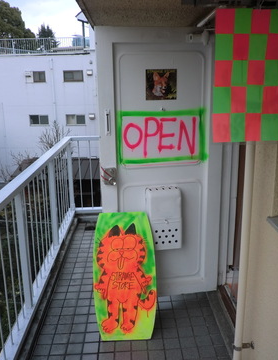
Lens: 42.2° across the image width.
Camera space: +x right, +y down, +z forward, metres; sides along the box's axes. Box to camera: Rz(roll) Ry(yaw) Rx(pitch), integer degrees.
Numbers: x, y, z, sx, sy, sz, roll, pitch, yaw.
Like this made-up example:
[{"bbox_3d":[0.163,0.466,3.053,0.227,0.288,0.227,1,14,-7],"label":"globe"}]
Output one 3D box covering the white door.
[{"bbox_3d":[0.161,-0.045,2.510,0.864,1.891,0.060,-3,14,-9],"label":"white door"}]

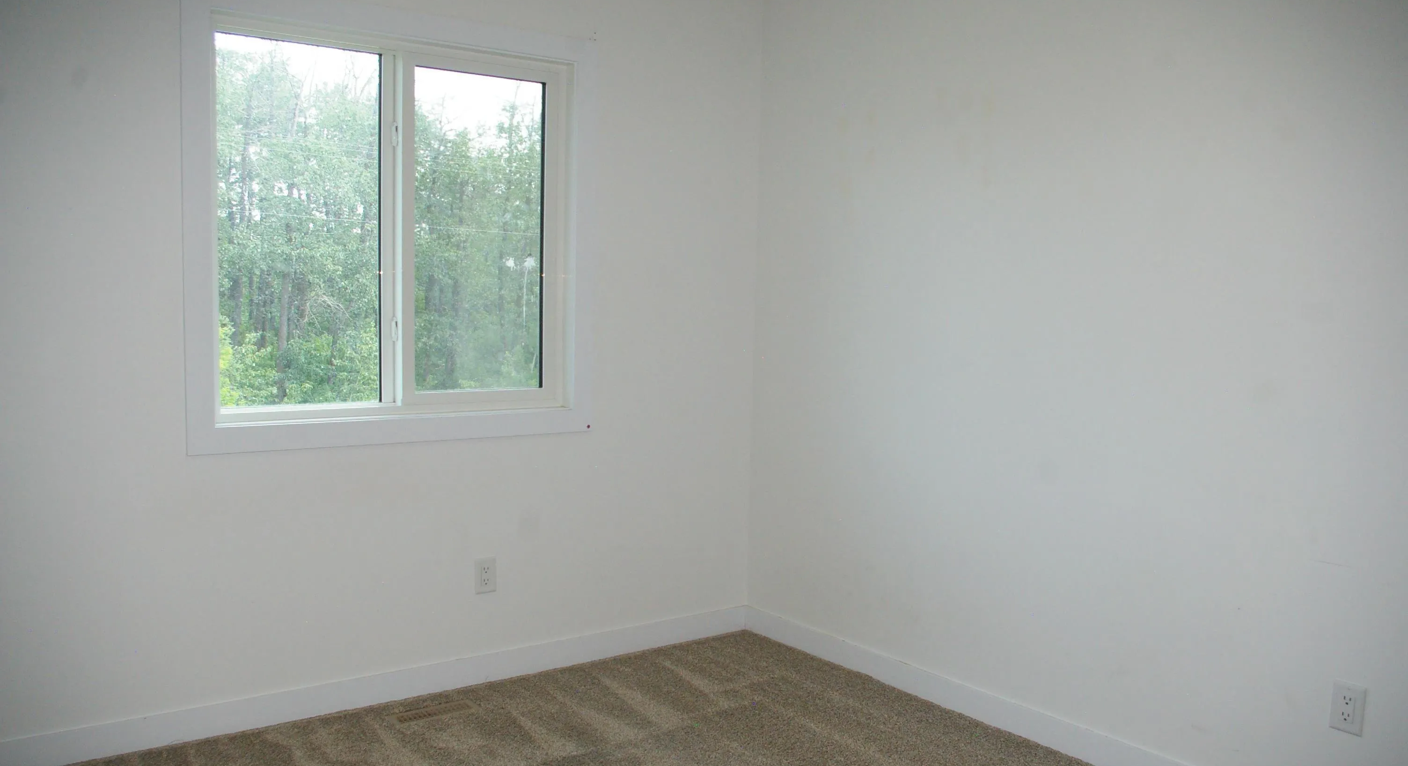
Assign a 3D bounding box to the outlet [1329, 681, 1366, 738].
[{"bbox_3d":[1.494,0.753,2.445,0.012,0.116,0.071,-2,5,-39],"label":"outlet"}]

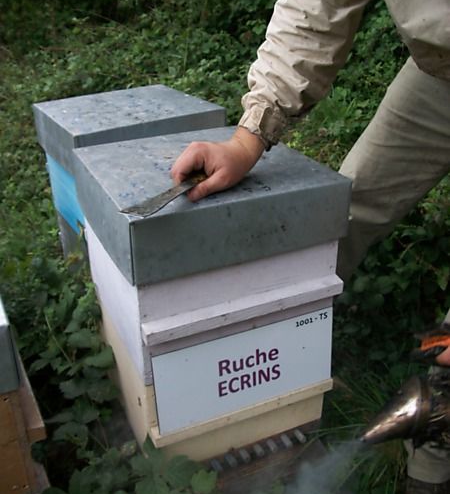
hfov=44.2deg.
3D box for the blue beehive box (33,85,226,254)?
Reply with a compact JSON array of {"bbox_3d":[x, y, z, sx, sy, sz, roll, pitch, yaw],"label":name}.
[{"bbox_3d":[-0.242,-0.130,1.552,0.384,0.518,0.392,-17,30,-25],"label":"blue beehive box"}]

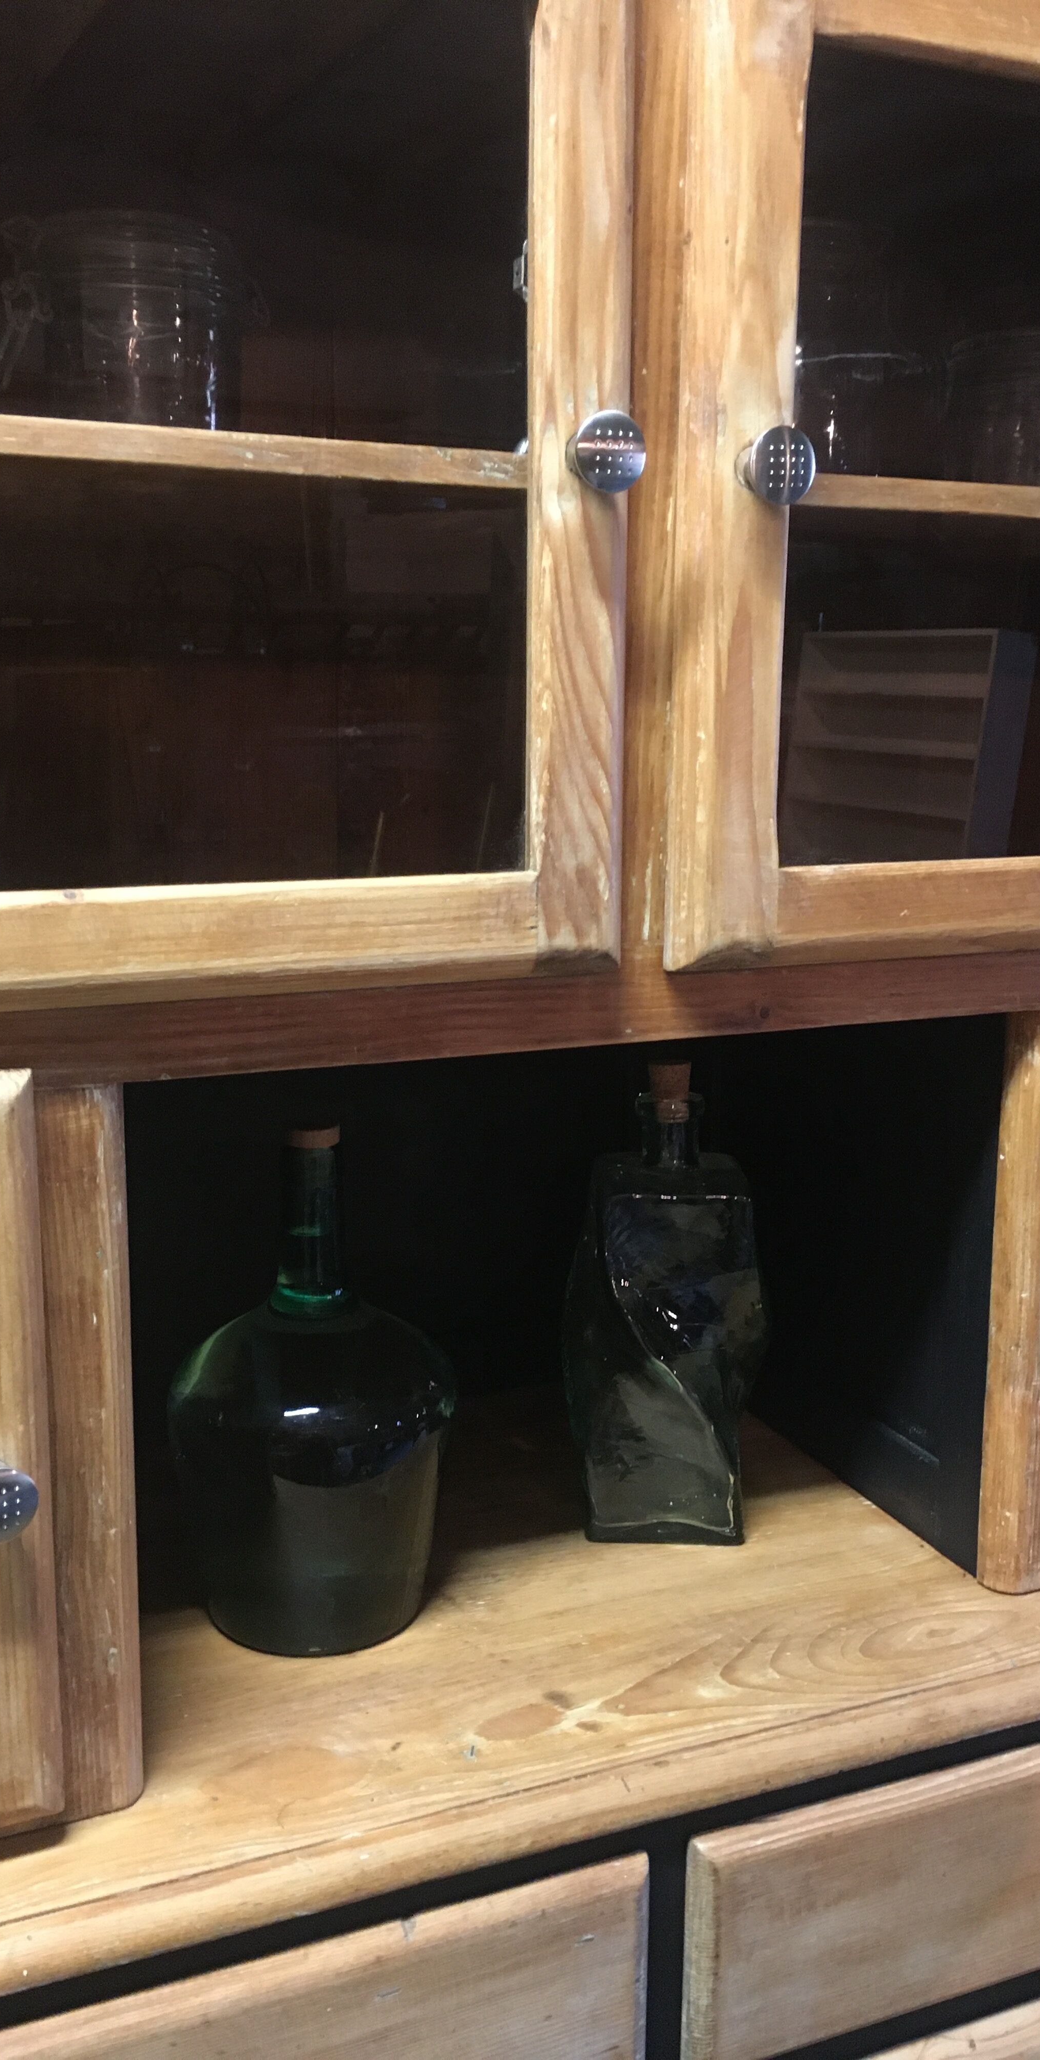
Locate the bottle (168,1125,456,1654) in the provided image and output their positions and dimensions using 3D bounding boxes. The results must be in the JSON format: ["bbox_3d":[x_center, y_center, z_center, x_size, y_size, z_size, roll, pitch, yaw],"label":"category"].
[{"bbox_3d":[-0.102,0.173,0.871,0.143,0.249,0.143,0,11,0],"label":"bottle"}]

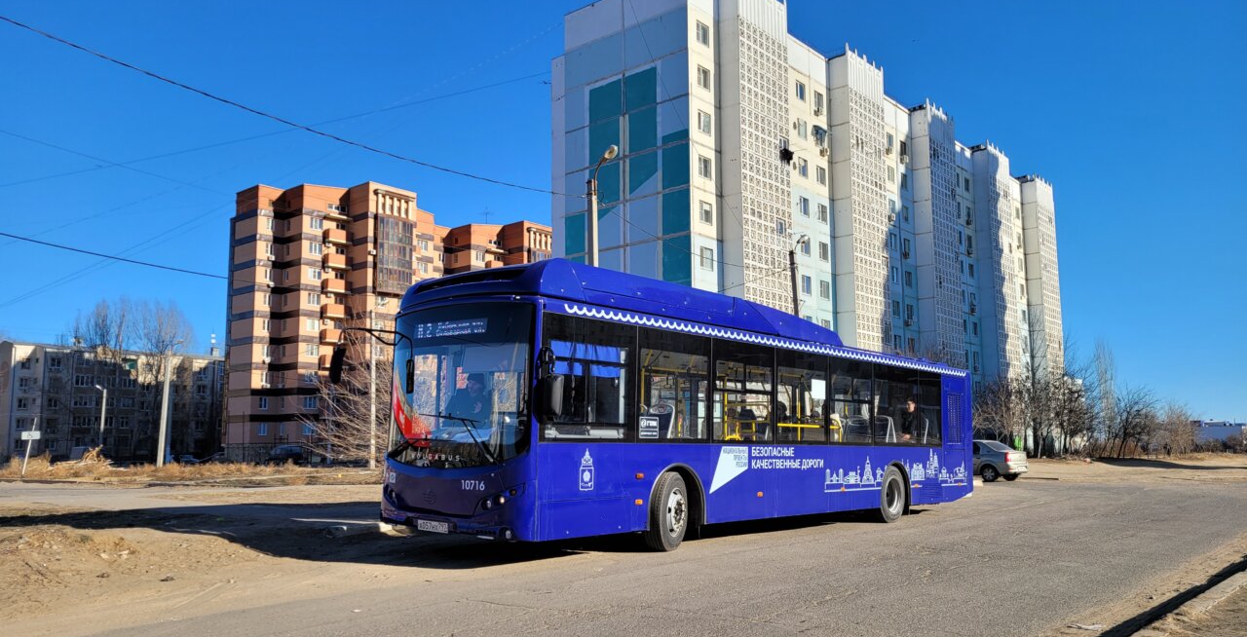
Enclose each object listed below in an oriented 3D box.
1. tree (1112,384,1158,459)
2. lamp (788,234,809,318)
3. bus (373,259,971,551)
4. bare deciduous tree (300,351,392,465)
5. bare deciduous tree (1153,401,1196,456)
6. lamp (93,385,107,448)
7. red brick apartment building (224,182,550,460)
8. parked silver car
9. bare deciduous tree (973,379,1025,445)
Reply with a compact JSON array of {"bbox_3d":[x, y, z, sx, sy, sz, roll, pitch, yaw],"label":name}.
[{"bbox_3d":[41.992,8.475,77.452,4.045,6.201,3.845,0,-8,0],"label":"tree"},{"bbox_3d":[6.247,1.349,33.144,0.950,8.913,0.350,-7,-11,41],"label":"lamp"},{"bbox_3d":[1.898,1.609,14.748,2.500,3.330,12.090,-8,-11,41],"label":"bus"},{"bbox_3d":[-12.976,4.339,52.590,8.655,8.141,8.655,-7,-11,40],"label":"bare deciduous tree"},{"bbox_3d":[47.043,9.504,80.355,3.828,4.848,3.828,0,-8,0],"label":"bare deciduous tree"},{"bbox_3d":[-45.778,9.222,82.510,1.200,7.003,0.300,4,-10,-30],"label":"lamp"},{"bbox_3d":[-24.907,2.661,125.369,17.000,32.317,52.000,-7,-11,40],"label":"red brick apartment building"},{"bbox_3d":[12.913,5.317,35.214,1.740,1.530,4.250,6,-10,-36],"label":"parked silver car"},{"bbox_3d":[29.178,7.873,73.472,3.949,6.481,3.949,0,-8,0],"label":"bare deciduous tree"}]

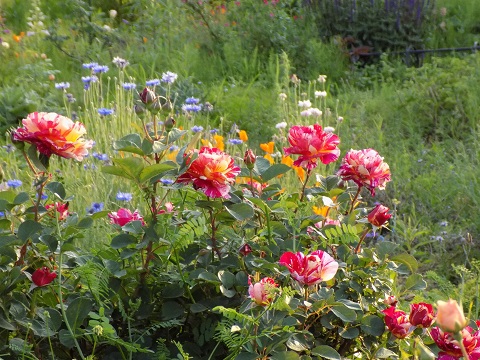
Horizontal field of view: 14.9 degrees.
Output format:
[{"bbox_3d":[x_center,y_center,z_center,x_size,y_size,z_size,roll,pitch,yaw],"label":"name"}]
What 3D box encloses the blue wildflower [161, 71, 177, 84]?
[{"bbox_3d":[-0.147,-0.213,3.800,0.035,0.024,0.035,0,14,0],"label":"blue wildflower"}]

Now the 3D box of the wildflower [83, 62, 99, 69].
[{"bbox_3d":[-0.294,-0.225,3.600,0.030,0.012,0.031,0,12,0],"label":"wildflower"}]

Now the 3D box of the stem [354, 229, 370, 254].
[{"bbox_3d":[0.174,0.087,2.600,0.006,0.041,0.006,30,6,0],"label":"stem"}]

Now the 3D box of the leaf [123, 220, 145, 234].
[{"bbox_3d":[-0.175,0.078,3.000,0.037,0.010,0.028,-16,41,-9],"label":"leaf"}]

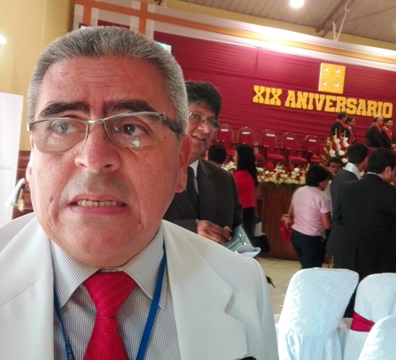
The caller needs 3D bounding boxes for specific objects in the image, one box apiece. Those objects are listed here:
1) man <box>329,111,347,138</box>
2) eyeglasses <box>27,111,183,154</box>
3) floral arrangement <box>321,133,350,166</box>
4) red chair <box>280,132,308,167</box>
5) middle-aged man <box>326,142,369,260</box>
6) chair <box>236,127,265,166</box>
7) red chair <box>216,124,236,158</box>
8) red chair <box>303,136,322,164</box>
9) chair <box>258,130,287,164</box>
[{"bbox_3d":[3.361,-0.852,11.263,0.420,1.680,0.500,5,4,-6],"label":"man"},{"bbox_3d":[-0.093,-0.041,0.495,0.140,0.045,0.140,-5,-3,1],"label":"eyeglasses"},{"bbox_3d":[2.237,-0.444,7.400,0.500,0.650,0.450,4,4,-13],"label":"floral arrangement"},{"bbox_3d":[2.161,-0.584,10.604,0.530,1.020,0.560,4,4,-13],"label":"red chair"},{"bbox_3d":[1.232,0.537,3.864,0.420,1.700,0.520,2,6,-39],"label":"middle-aged man"},{"bbox_3d":[1.144,-0.682,10.370,0.530,1.020,0.560,4,4,-13],"label":"chair"},{"bbox_3d":[0.664,-0.727,10.259,0.530,1.020,0.560,4,4,-13],"label":"red chair"},{"bbox_3d":[2.737,-0.526,10.736,0.530,1.020,0.560,4,4,-13],"label":"red chair"},{"bbox_3d":[1.647,-0.625,10.486,0.530,1.020,0.560,4,4,-13],"label":"chair"}]

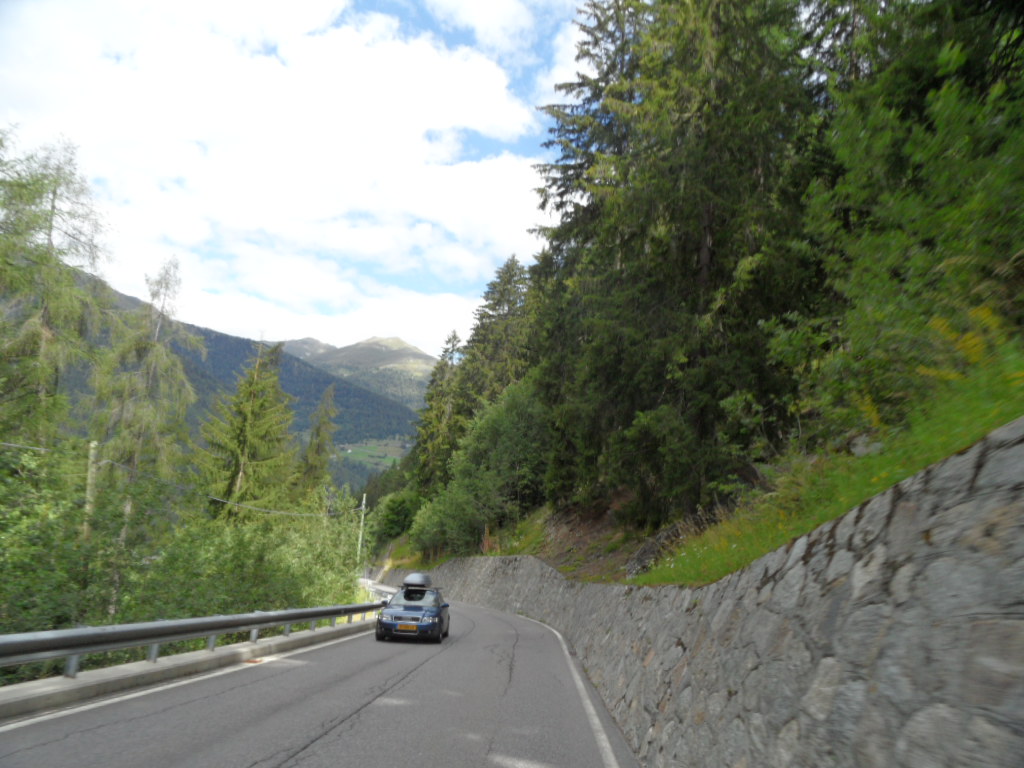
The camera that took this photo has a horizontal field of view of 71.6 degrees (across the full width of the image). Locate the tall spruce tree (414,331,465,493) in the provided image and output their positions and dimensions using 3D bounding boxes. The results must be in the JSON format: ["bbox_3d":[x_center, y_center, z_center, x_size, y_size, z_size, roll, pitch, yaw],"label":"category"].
[{"bbox_3d":[-6.852,3.421,70.000,5.200,17.800,5.200,2,-13,0],"label":"tall spruce tree"}]

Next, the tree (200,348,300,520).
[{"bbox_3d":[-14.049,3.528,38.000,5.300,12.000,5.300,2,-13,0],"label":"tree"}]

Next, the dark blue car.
[{"bbox_3d":[-2.788,6.595,21.105,1.810,1.830,4.550,2,-16,-1],"label":"dark blue car"}]

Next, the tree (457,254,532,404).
[{"bbox_3d":[-0.875,-1.994,54.000,6.000,16.400,6.000,2,-13,0],"label":"tree"}]

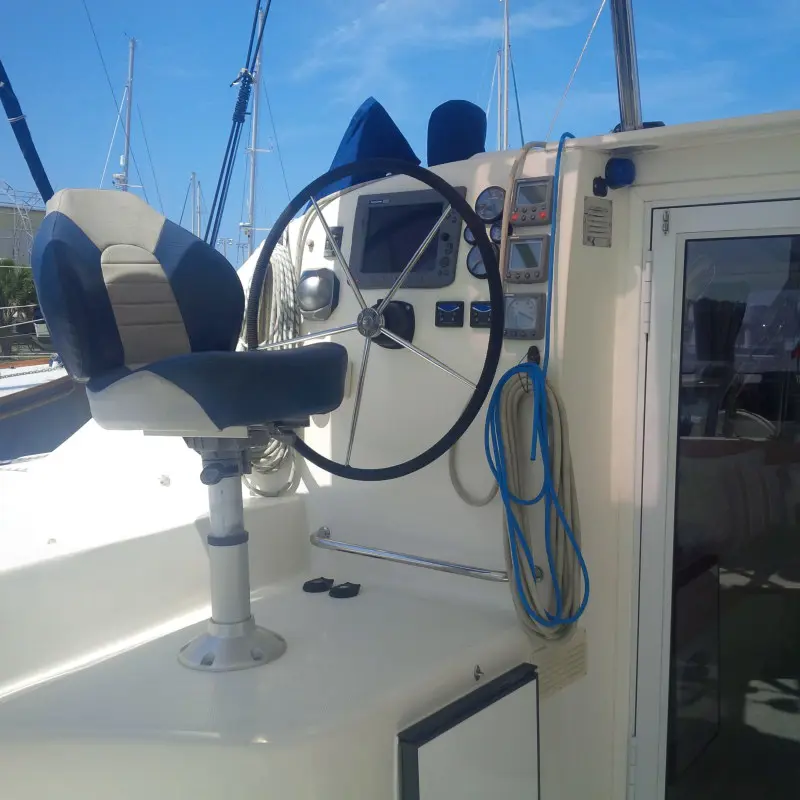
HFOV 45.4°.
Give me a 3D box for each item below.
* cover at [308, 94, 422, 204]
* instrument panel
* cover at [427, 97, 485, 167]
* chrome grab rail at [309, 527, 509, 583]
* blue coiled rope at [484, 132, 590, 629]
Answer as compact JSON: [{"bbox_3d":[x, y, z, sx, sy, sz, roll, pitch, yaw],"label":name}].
[{"bbox_3d":[-0.100,-0.721,2.760,0.280,0.310,0.220,4,6,37],"label":"cover"},{"bbox_3d":[0.035,-0.362,2.467,0.770,0.420,0.090,4,-5,37],"label":"instrument panel"},{"bbox_3d":[0.156,-0.728,2.620,0.165,0.200,0.165,0,5,0],"label":"cover"},{"bbox_3d":[0.040,0.383,2.323,0.660,0.040,0.068,4,6,37],"label":"chrome grab rail"},{"bbox_3d":[0.312,-0.040,2.170,0.240,1.100,0.120,4,6,37],"label":"blue coiled rope"}]

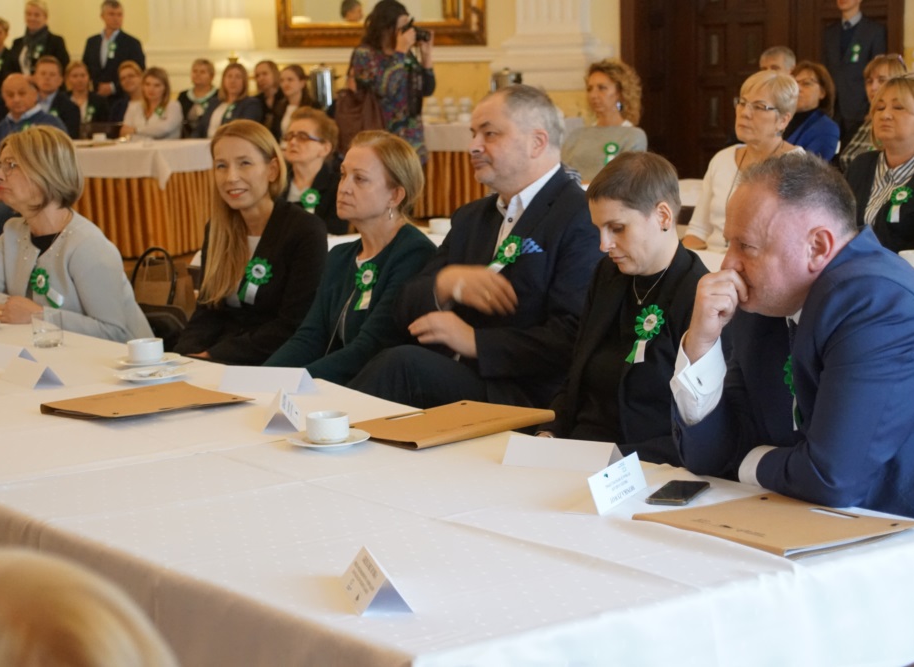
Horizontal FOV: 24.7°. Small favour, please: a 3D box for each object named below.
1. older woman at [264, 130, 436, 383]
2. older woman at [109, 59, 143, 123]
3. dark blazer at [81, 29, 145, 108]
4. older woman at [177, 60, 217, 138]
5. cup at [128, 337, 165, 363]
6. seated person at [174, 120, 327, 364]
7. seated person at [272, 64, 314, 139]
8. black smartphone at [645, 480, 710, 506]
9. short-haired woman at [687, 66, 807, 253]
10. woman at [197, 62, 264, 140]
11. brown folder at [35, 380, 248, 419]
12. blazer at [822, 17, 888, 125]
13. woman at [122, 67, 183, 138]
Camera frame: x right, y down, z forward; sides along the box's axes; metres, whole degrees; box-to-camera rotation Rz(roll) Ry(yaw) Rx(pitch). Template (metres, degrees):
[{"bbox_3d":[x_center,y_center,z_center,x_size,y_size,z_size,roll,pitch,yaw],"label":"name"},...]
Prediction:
[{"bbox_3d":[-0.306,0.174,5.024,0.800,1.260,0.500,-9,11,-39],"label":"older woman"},{"bbox_3d":[-2.345,-1.262,14.559,0.480,1.260,0.750,2,9,20],"label":"older woman"},{"bbox_3d":[-2.562,-1.893,15.659,0.520,0.760,0.300,2,9,20],"label":"dark blazer"},{"bbox_3d":[-1.820,-1.287,14.789,0.500,1.304,0.750,0,9,11],"label":"older woman"},{"bbox_3d":[-0.728,0.041,4.880,0.086,0.049,0.093,-1,9,0],"label":"cup"},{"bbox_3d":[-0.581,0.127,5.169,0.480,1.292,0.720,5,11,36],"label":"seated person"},{"bbox_3d":[-1.199,-1.256,14.468,0.480,1.220,0.750,4,11,33],"label":"seated person"},{"bbox_3d":[0.374,0.268,3.507,0.068,0.008,0.144,2,10,22],"label":"black smartphone"},{"bbox_3d":[0.944,-0.185,6.966,0.500,1.310,0.800,7,12,44],"label":"short-haired woman"},{"bbox_3d":[-1.566,-1.177,14.106,0.500,1.276,0.750,2,9,20],"label":"woman"},{"bbox_3d":[-0.639,0.145,4.322,0.330,0.020,0.268,-8,11,-38],"label":"brown folder"},{"bbox_3d":[2.759,-1.847,14.497,0.480,0.739,0.280,3,10,28],"label":"blazer"},{"bbox_3d":[-2.057,-1.155,14.077,0.520,1.266,0.750,-1,9,5],"label":"woman"}]

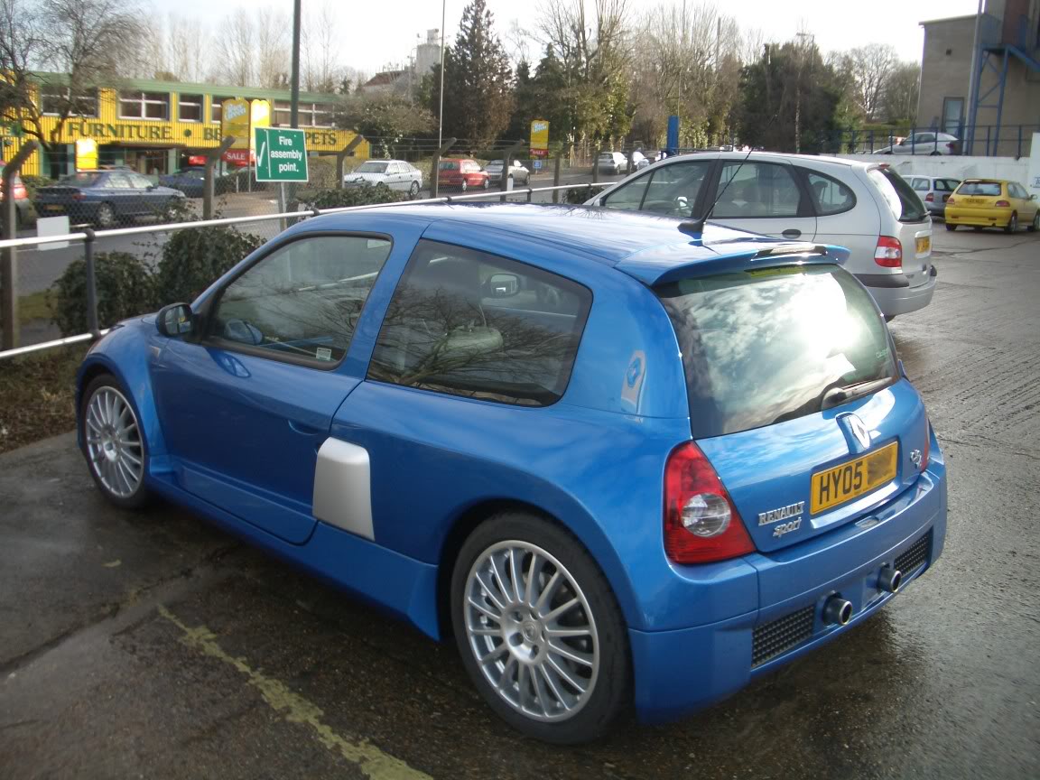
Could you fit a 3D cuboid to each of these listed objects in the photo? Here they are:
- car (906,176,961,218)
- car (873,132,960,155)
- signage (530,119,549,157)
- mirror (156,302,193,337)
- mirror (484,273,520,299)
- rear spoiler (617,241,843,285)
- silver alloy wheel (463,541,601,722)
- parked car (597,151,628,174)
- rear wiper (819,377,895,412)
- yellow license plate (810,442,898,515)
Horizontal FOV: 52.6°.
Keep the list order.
[{"bbox_3d":[12.760,-6.510,35.600,1.740,1.500,4.300,-4,13,-25],"label":"car"},{"bbox_3d":[19.531,-12.009,52.000,4.200,1.400,1.700,12,16,40],"label":"car"},{"bbox_3d":[1.292,-16.737,70.000,1.250,2.500,0.150,2,12,3],"label":"signage"},{"bbox_3d":[-1.295,-0.265,3.939,0.100,0.128,0.175,10,15,35],"label":"mirror"},{"bbox_3d":[-0.076,-0.507,5.166,0.175,0.128,0.100,-8,16,-37],"label":"mirror"},{"bbox_3d":[0.685,-0.417,3.186,0.310,0.130,1.080,13,17,43],"label":"rear spoiler"},{"bbox_3d":[0.095,0.629,2.882,0.490,0.490,0.200,13,17,43],"label":"silver alloy wheel"},{"bbox_3d":[6.295,-15.006,69.500,1.660,1.450,3.900,7,13,25],"label":"parked car"},{"bbox_3d":[1.050,-0.003,3.239,0.055,0.060,0.470,12,16,40],"label":"rear wiper"},{"bbox_3d":[0.972,0.247,3.032,0.015,0.112,0.520,10,15,43],"label":"yellow license plate"}]

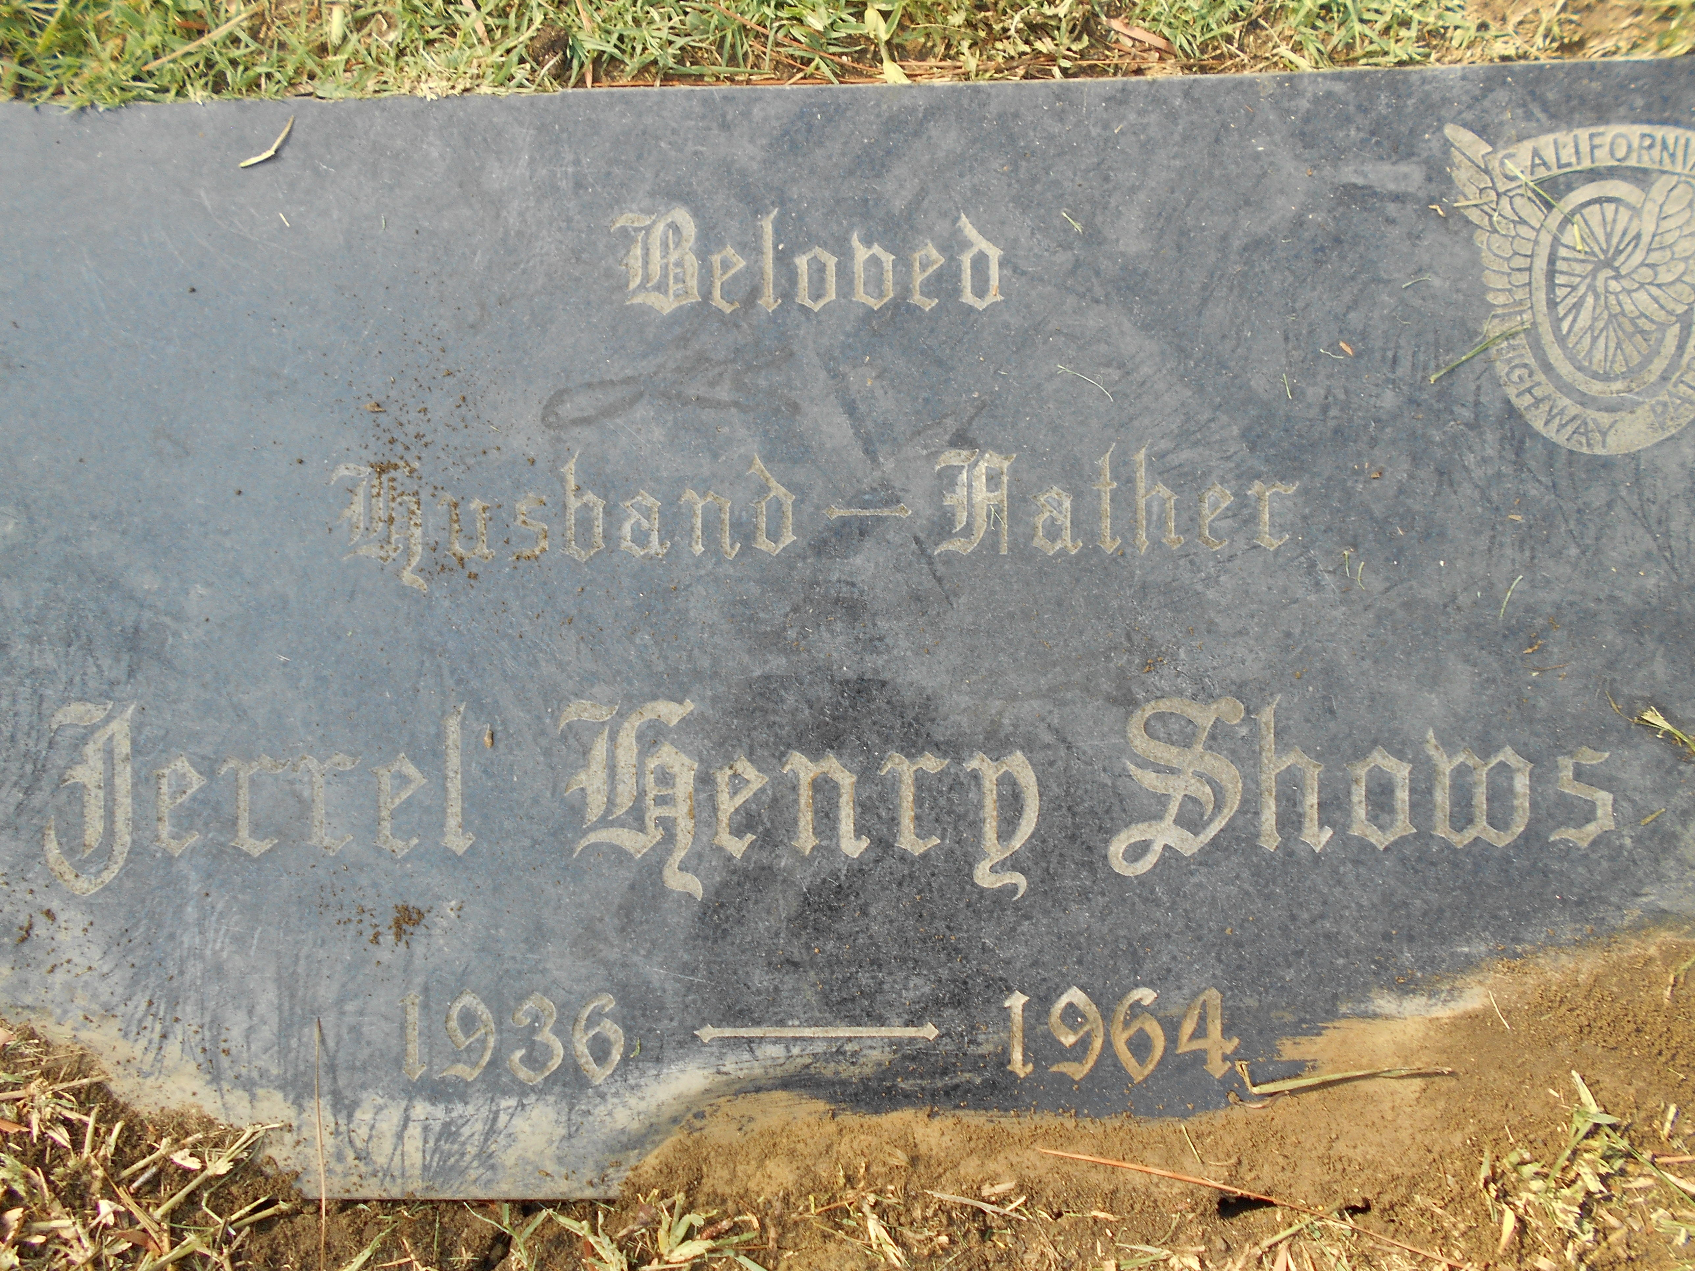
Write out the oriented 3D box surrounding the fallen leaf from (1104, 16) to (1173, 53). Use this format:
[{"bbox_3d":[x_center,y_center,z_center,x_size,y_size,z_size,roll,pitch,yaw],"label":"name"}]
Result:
[{"bbox_3d":[0.081,-0.165,0.351,0.022,0.003,0.004,27,90,2],"label":"fallen leaf"}]

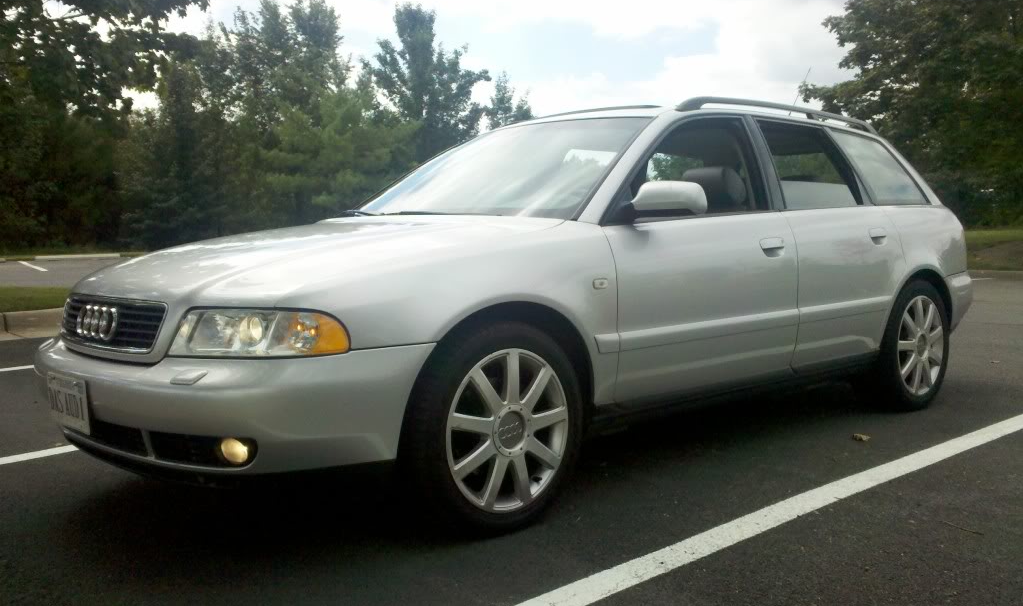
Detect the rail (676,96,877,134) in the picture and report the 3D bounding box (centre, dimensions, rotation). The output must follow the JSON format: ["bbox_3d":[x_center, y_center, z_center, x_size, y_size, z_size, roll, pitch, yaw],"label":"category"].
[{"bbox_3d":[1.226,-0.817,3.880,1.580,0.085,0.045,-5,7,-41],"label":"rail"}]

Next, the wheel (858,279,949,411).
[{"bbox_3d":[1.908,0.196,4.322,0.634,0.634,0.225,-5,7,-41],"label":"wheel"}]

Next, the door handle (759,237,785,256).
[{"bbox_3d":[0.979,-0.211,3.332,0.160,0.068,0.045,-5,7,-41],"label":"door handle"}]

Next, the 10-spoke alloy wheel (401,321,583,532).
[{"bbox_3d":[-0.069,0.354,2.622,0.634,0.634,0.225,-5,7,-42],"label":"10-spoke alloy wheel"}]

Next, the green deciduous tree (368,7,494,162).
[{"bbox_3d":[-3.664,-8.238,40.498,5.400,10.638,5.000,0,5,-5],"label":"green deciduous tree"}]

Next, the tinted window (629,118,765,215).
[{"bbox_3d":[0.651,-0.519,3.224,0.880,0.430,0.050,-5,-19,-41],"label":"tinted window"}]

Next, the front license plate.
[{"bbox_3d":[-1.273,0.289,2.550,0.015,0.153,0.305,-10,10,-40],"label":"front license plate"}]

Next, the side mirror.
[{"bbox_3d":[0.500,-0.336,2.825,0.130,0.125,0.210,-5,7,-41],"label":"side mirror"}]

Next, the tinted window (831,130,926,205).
[{"bbox_3d":[1.753,-0.628,4.176,0.700,0.370,0.040,-5,-19,-41],"label":"tinted window"}]

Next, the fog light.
[{"bbox_3d":[-0.709,0.382,2.275,0.060,0.075,0.080,-5,7,-41],"label":"fog light"}]

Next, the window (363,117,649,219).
[{"bbox_3d":[-0.069,-0.527,3.514,1.380,0.130,0.720,6,43,49],"label":"window"}]

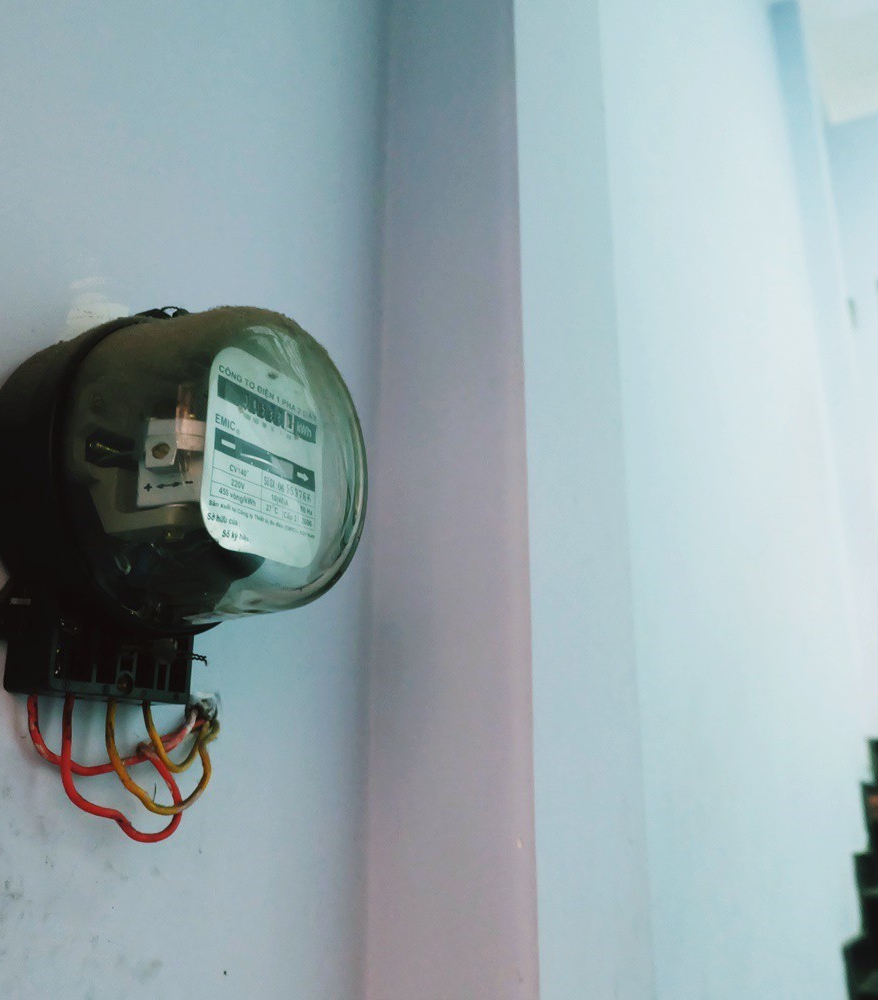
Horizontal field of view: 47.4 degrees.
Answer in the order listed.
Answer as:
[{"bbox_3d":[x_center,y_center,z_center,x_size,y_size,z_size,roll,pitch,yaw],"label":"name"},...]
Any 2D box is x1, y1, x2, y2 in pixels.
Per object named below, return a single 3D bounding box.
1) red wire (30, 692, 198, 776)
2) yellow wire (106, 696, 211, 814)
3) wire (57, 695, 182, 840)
[{"bbox_3d":[-0.153,0.114,0.477,0.017,0.036,0.102,-11,-21,32],"label":"red wire"},{"bbox_3d":[-0.135,0.128,0.491,0.025,0.053,0.073,-11,-21,32],"label":"yellow wire"},{"bbox_3d":[-0.147,0.128,0.471,0.023,0.066,0.075,-11,-21,32],"label":"wire"}]

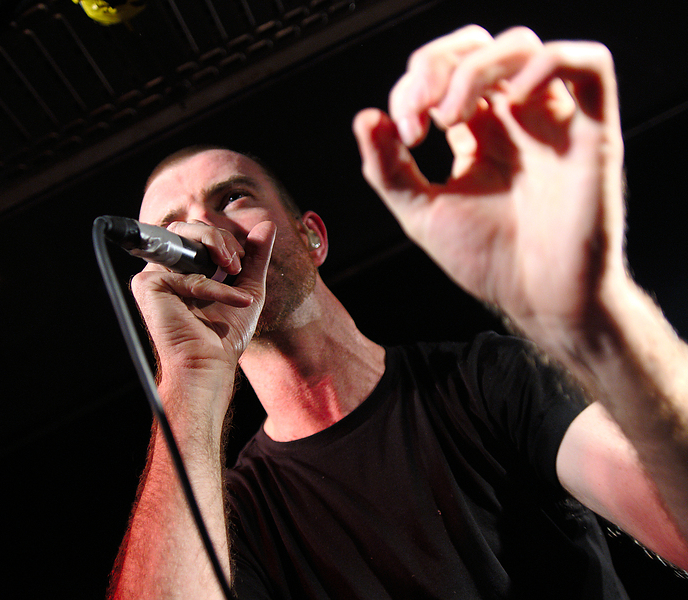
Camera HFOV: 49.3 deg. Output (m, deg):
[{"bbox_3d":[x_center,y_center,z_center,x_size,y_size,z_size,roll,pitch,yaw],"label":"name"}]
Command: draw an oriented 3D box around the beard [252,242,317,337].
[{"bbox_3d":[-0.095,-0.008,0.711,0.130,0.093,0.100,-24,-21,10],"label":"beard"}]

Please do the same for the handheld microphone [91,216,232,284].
[{"bbox_3d":[-0.131,-0.038,0.605,0.050,0.050,0.185,-38,-24,14],"label":"handheld microphone"}]

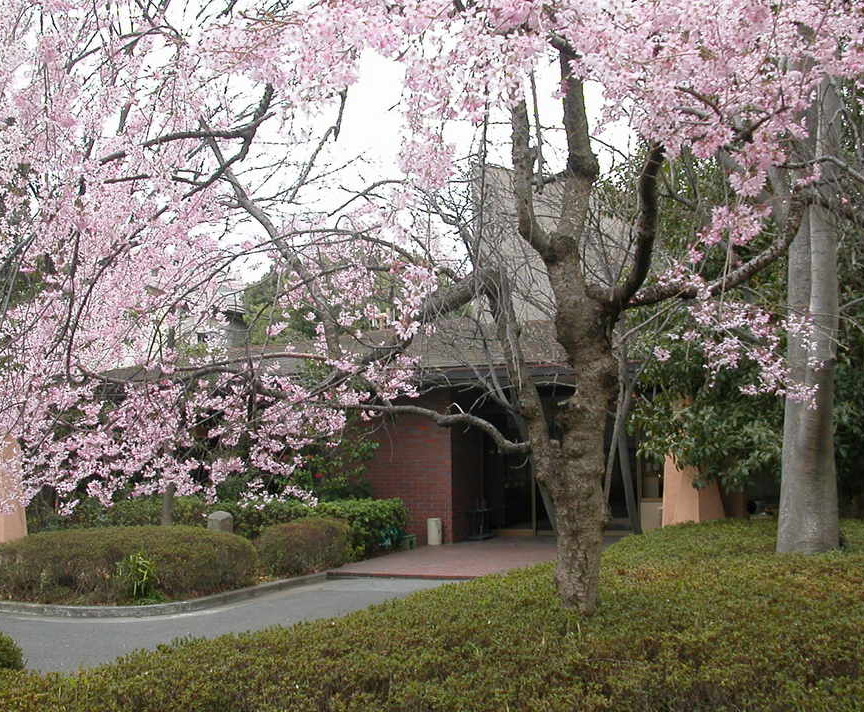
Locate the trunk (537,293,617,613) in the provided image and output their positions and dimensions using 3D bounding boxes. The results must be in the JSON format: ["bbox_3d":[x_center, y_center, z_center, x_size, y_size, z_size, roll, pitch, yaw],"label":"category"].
[{"bbox_3d":[1.056,0.703,7.367,0.550,2.348,0.480,0,-5,0],"label":"trunk"}]

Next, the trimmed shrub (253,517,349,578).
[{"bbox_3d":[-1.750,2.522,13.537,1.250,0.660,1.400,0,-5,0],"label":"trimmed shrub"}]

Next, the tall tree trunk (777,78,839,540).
[{"bbox_3d":[4.152,-0.471,11.178,0.660,5.264,0.620,0,-5,0],"label":"tall tree trunk"}]

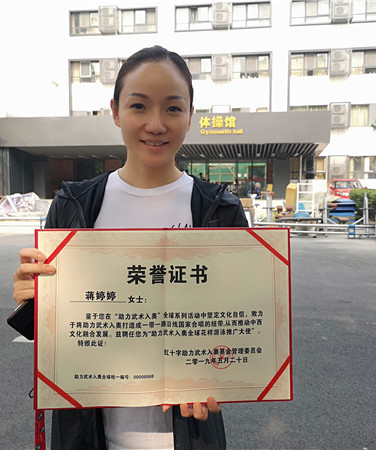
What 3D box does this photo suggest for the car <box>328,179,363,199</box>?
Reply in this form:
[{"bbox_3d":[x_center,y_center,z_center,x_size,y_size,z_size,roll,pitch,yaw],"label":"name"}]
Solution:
[{"bbox_3d":[8.855,-1.674,25.750,1.750,1.580,4.200,1,5,12],"label":"car"}]

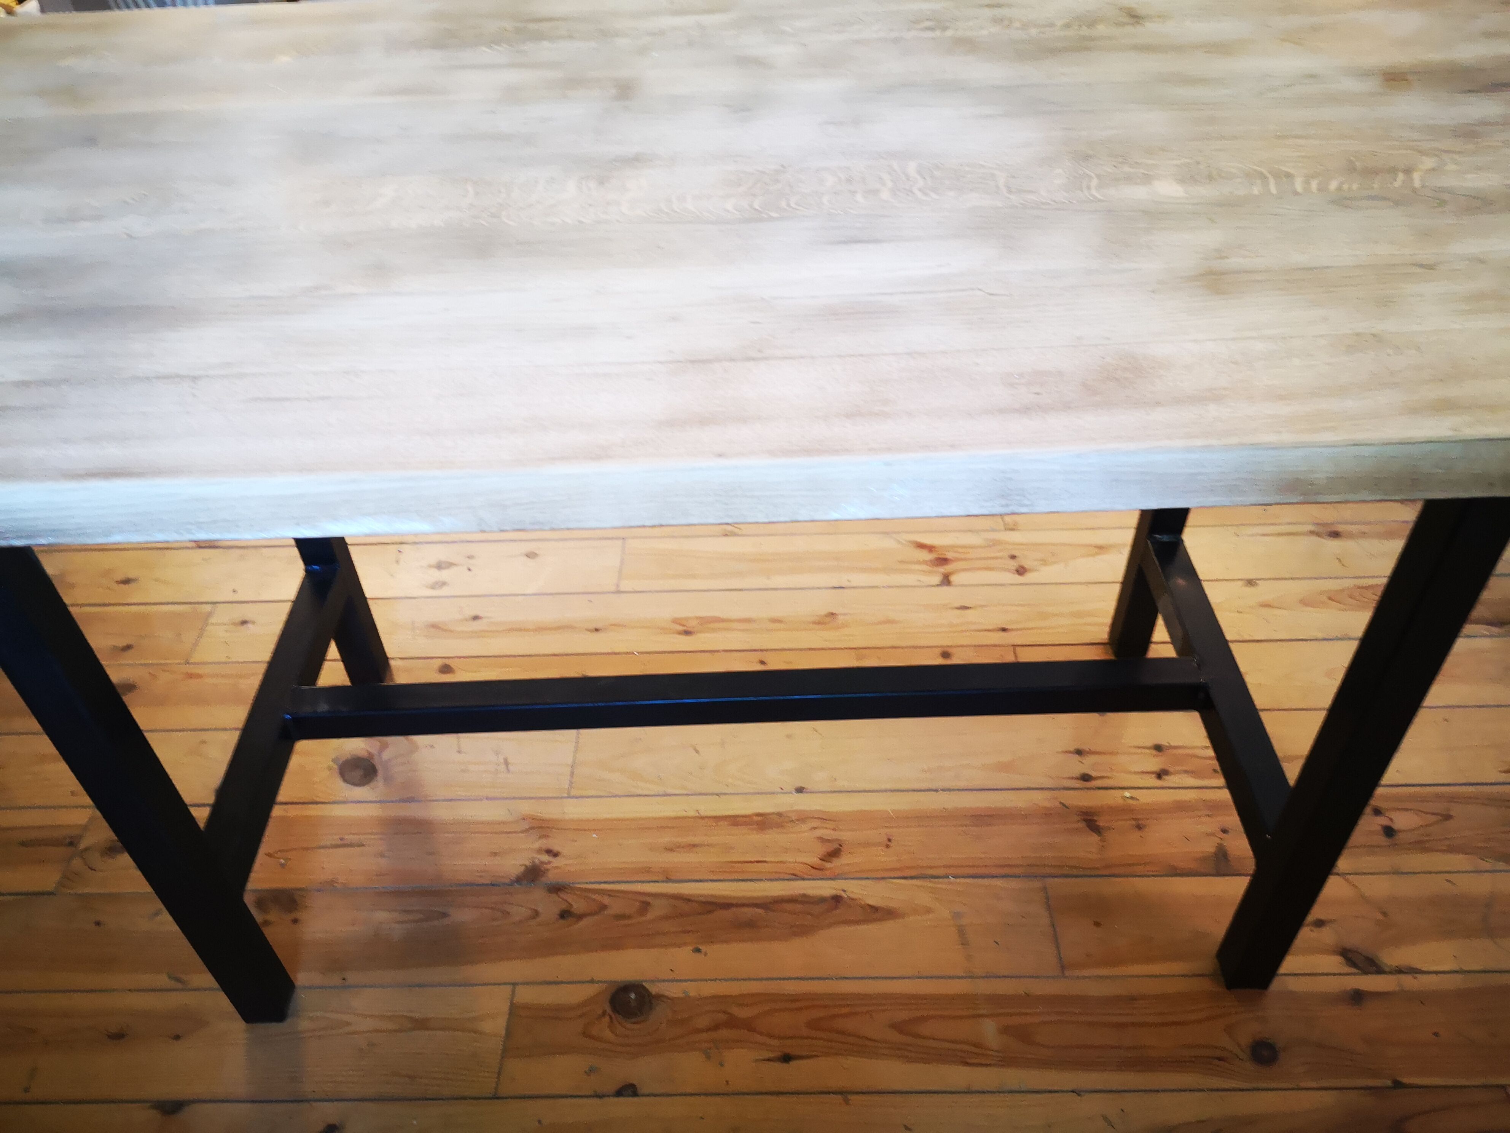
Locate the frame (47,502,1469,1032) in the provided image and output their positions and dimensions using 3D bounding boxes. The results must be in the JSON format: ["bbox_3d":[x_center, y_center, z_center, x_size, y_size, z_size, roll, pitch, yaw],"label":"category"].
[{"bbox_3d":[-0.016,0.003,1.164,1.073,0.771,0.517,-2,43,0],"label":"frame"}]

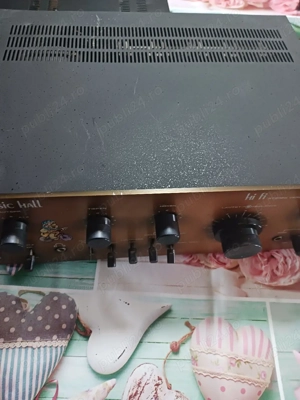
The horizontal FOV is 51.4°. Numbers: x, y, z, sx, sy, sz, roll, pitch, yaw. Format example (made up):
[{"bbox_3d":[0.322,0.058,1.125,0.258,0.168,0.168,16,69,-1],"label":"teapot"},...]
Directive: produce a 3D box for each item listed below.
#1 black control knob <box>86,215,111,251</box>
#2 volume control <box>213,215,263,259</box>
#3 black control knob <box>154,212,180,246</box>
[{"bbox_3d":[-0.052,0.034,0.321,0.025,0.025,0.027,-2,59,-5],"label":"black control knob"},{"bbox_3d":[0.104,0.045,0.357,0.058,0.058,0.032,-2,59,-5],"label":"volume control"},{"bbox_3d":[0.018,0.031,0.326,0.024,0.024,0.027,-2,59,-5],"label":"black control knob"}]

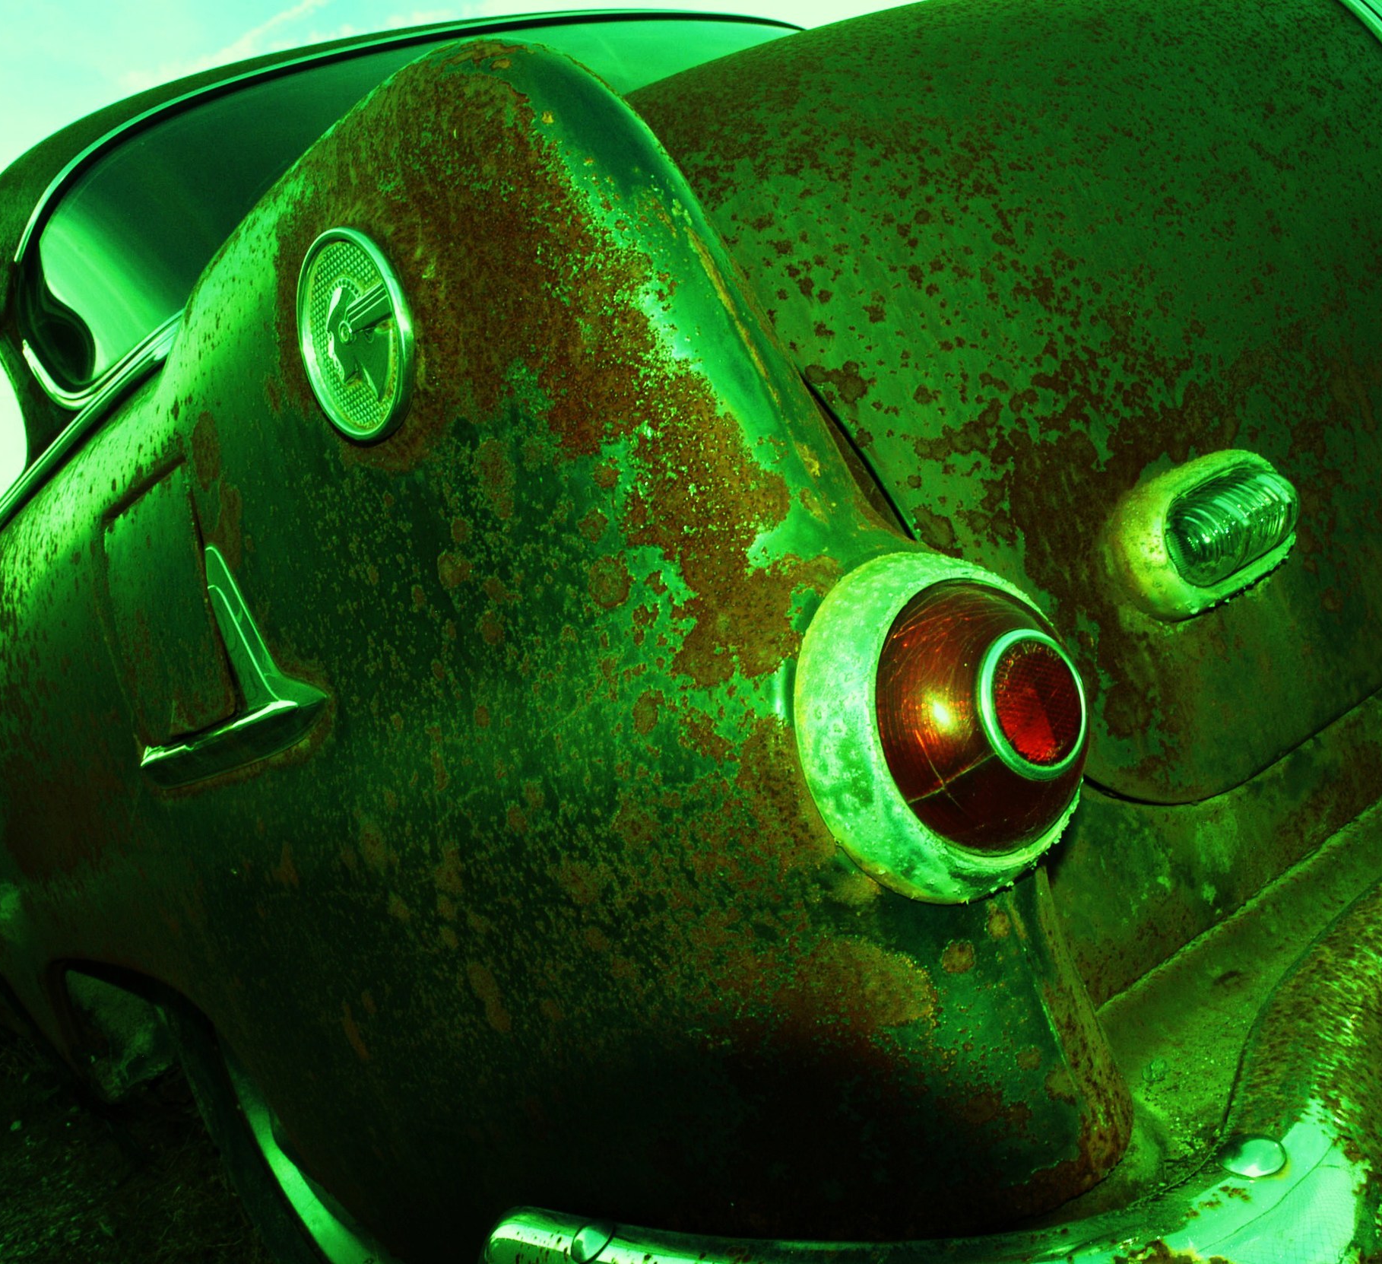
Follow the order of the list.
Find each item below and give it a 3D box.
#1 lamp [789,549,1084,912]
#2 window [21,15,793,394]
[{"bbox_3d":[0.130,0.037,0.622,0.160,0.160,0.070,-23,3,-33],"label":"lamp"},{"bbox_3d":[-0.129,-0.678,1.910,1.400,0.360,0.540,-23,6,-32],"label":"window"}]

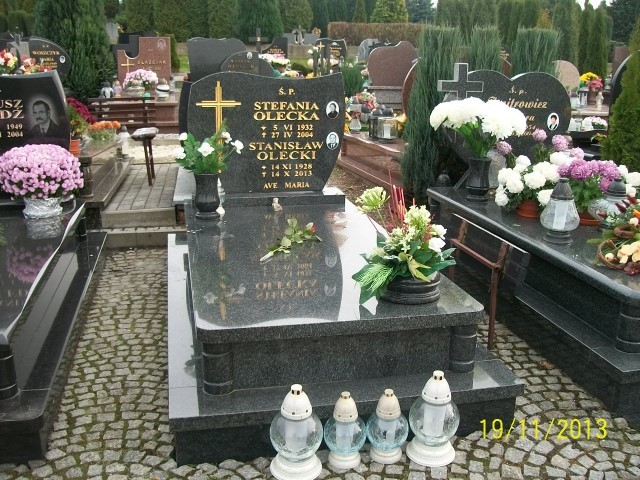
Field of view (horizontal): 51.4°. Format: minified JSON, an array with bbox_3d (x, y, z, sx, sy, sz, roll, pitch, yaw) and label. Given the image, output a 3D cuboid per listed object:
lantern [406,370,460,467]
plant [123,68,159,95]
[{"bbox_3d":[0.394,0.600,2.290,0.174,0.312,0.174,-2,15,-12],"label":"lantern"},{"bbox_3d":[-2.940,-2.587,10.900,0.570,0.410,0.530,-2,15,-12],"label":"plant"}]

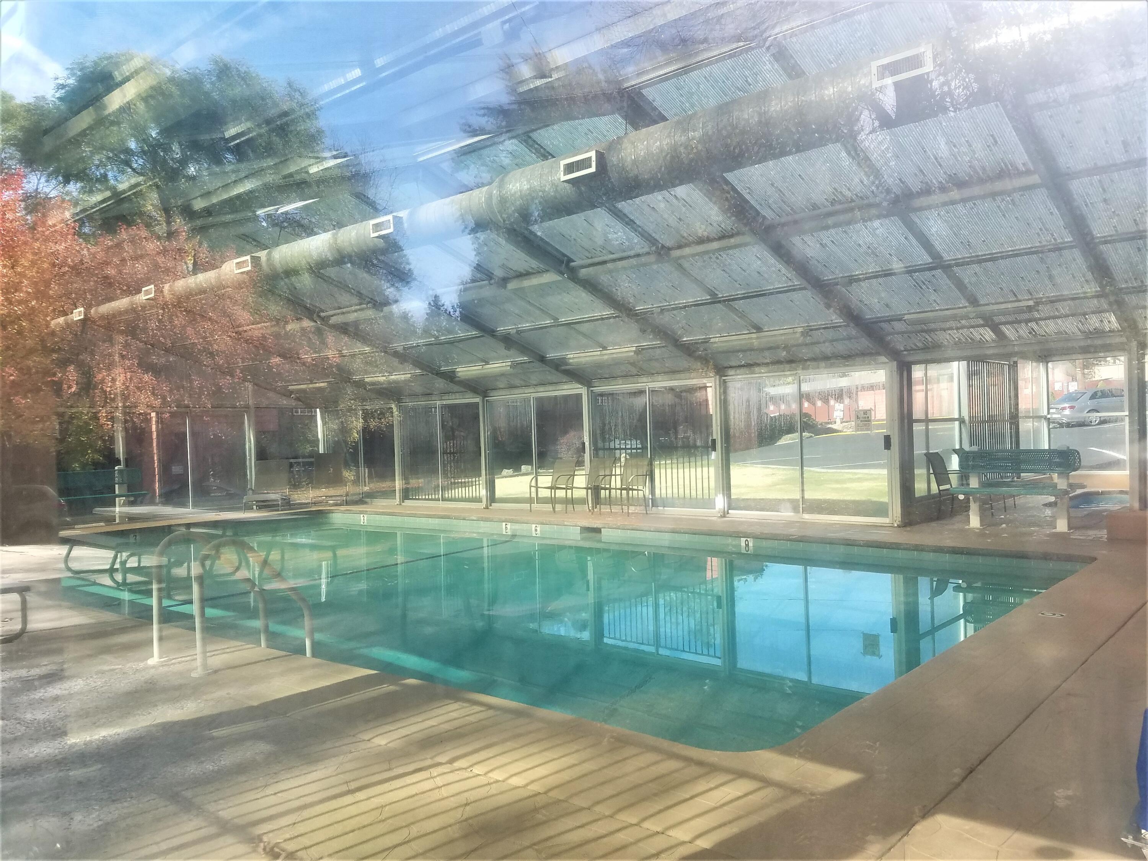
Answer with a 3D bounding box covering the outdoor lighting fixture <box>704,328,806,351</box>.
[{"bbox_3d":[2.332,-1.196,11.261,1.480,0.130,0.200,-2,0,43],"label":"outdoor lighting fixture"}]

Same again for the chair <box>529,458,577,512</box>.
[{"bbox_3d":[-0.362,0.962,15.105,0.600,0.920,0.620,-2,0,43],"label":"chair"}]

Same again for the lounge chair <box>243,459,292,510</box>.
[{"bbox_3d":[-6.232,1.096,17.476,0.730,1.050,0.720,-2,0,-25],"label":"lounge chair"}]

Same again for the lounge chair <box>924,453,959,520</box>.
[{"bbox_3d":[4.937,0.699,11.087,0.620,0.860,0.580,-2,-1,41],"label":"lounge chair"}]

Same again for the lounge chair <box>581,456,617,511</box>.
[{"bbox_3d":[0.244,0.877,13.589,0.580,0.860,0.600,-2,-1,41],"label":"lounge chair"}]

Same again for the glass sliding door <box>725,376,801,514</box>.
[{"bbox_3d":[2.561,0.189,11.727,1.120,1.880,0.060,-2,-1,41],"label":"glass sliding door"}]

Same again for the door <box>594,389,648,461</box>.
[{"bbox_3d":[0.707,0.266,13.345,1.120,1.870,0.060,-2,-1,41],"label":"door"}]

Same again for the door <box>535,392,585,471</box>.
[{"bbox_3d":[-0.211,0.368,15.235,1.260,2.000,0.060,-2,0,43],"label":"door"}]

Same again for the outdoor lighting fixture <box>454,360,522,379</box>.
[{"bbox_3d":[-1.435,-0.961,13.738,1.250,0.090,0.150,-2,-16,41],"label":"outdoor lighting fixture"}]

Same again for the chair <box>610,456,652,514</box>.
[{"bbox_3d":[0.797,0.920,14.069,0.610,0.920,0.620,-2,0,43],"label":"chair"}]

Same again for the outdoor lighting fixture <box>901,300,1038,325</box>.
[{"bbox_3d":[4.138,-1.238,9.076,1.250,0.090,0.150,-2,-16,41],"label":"outdoor lighting fixture"}]

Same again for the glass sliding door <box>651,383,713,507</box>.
[{"bbox_3d":[1.565,0.230,12.596,1.120,1.870,0.060,-2,-1,41],"label":"glass sliding door"}]

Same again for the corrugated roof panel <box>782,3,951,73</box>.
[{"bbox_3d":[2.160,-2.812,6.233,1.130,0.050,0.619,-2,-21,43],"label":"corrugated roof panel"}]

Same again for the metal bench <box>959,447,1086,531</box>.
[{"bbox_3d":[5.001,0.647,9.717,1.250,0.920,0.930,-2,-1,41],"label":"metal bench"}]

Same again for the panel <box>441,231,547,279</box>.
[{"bbox_3d":[-0.953,-2.202,10.887,1.000,0.050,1.121,-2,-21,43],"label":"panel"}]

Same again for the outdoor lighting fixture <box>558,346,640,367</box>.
[{"bbox_3d":[0.321,-1.123,13.106,1.460,0.130,0.200,-2,0,43],"label":"outdoor lighting fixture"}]

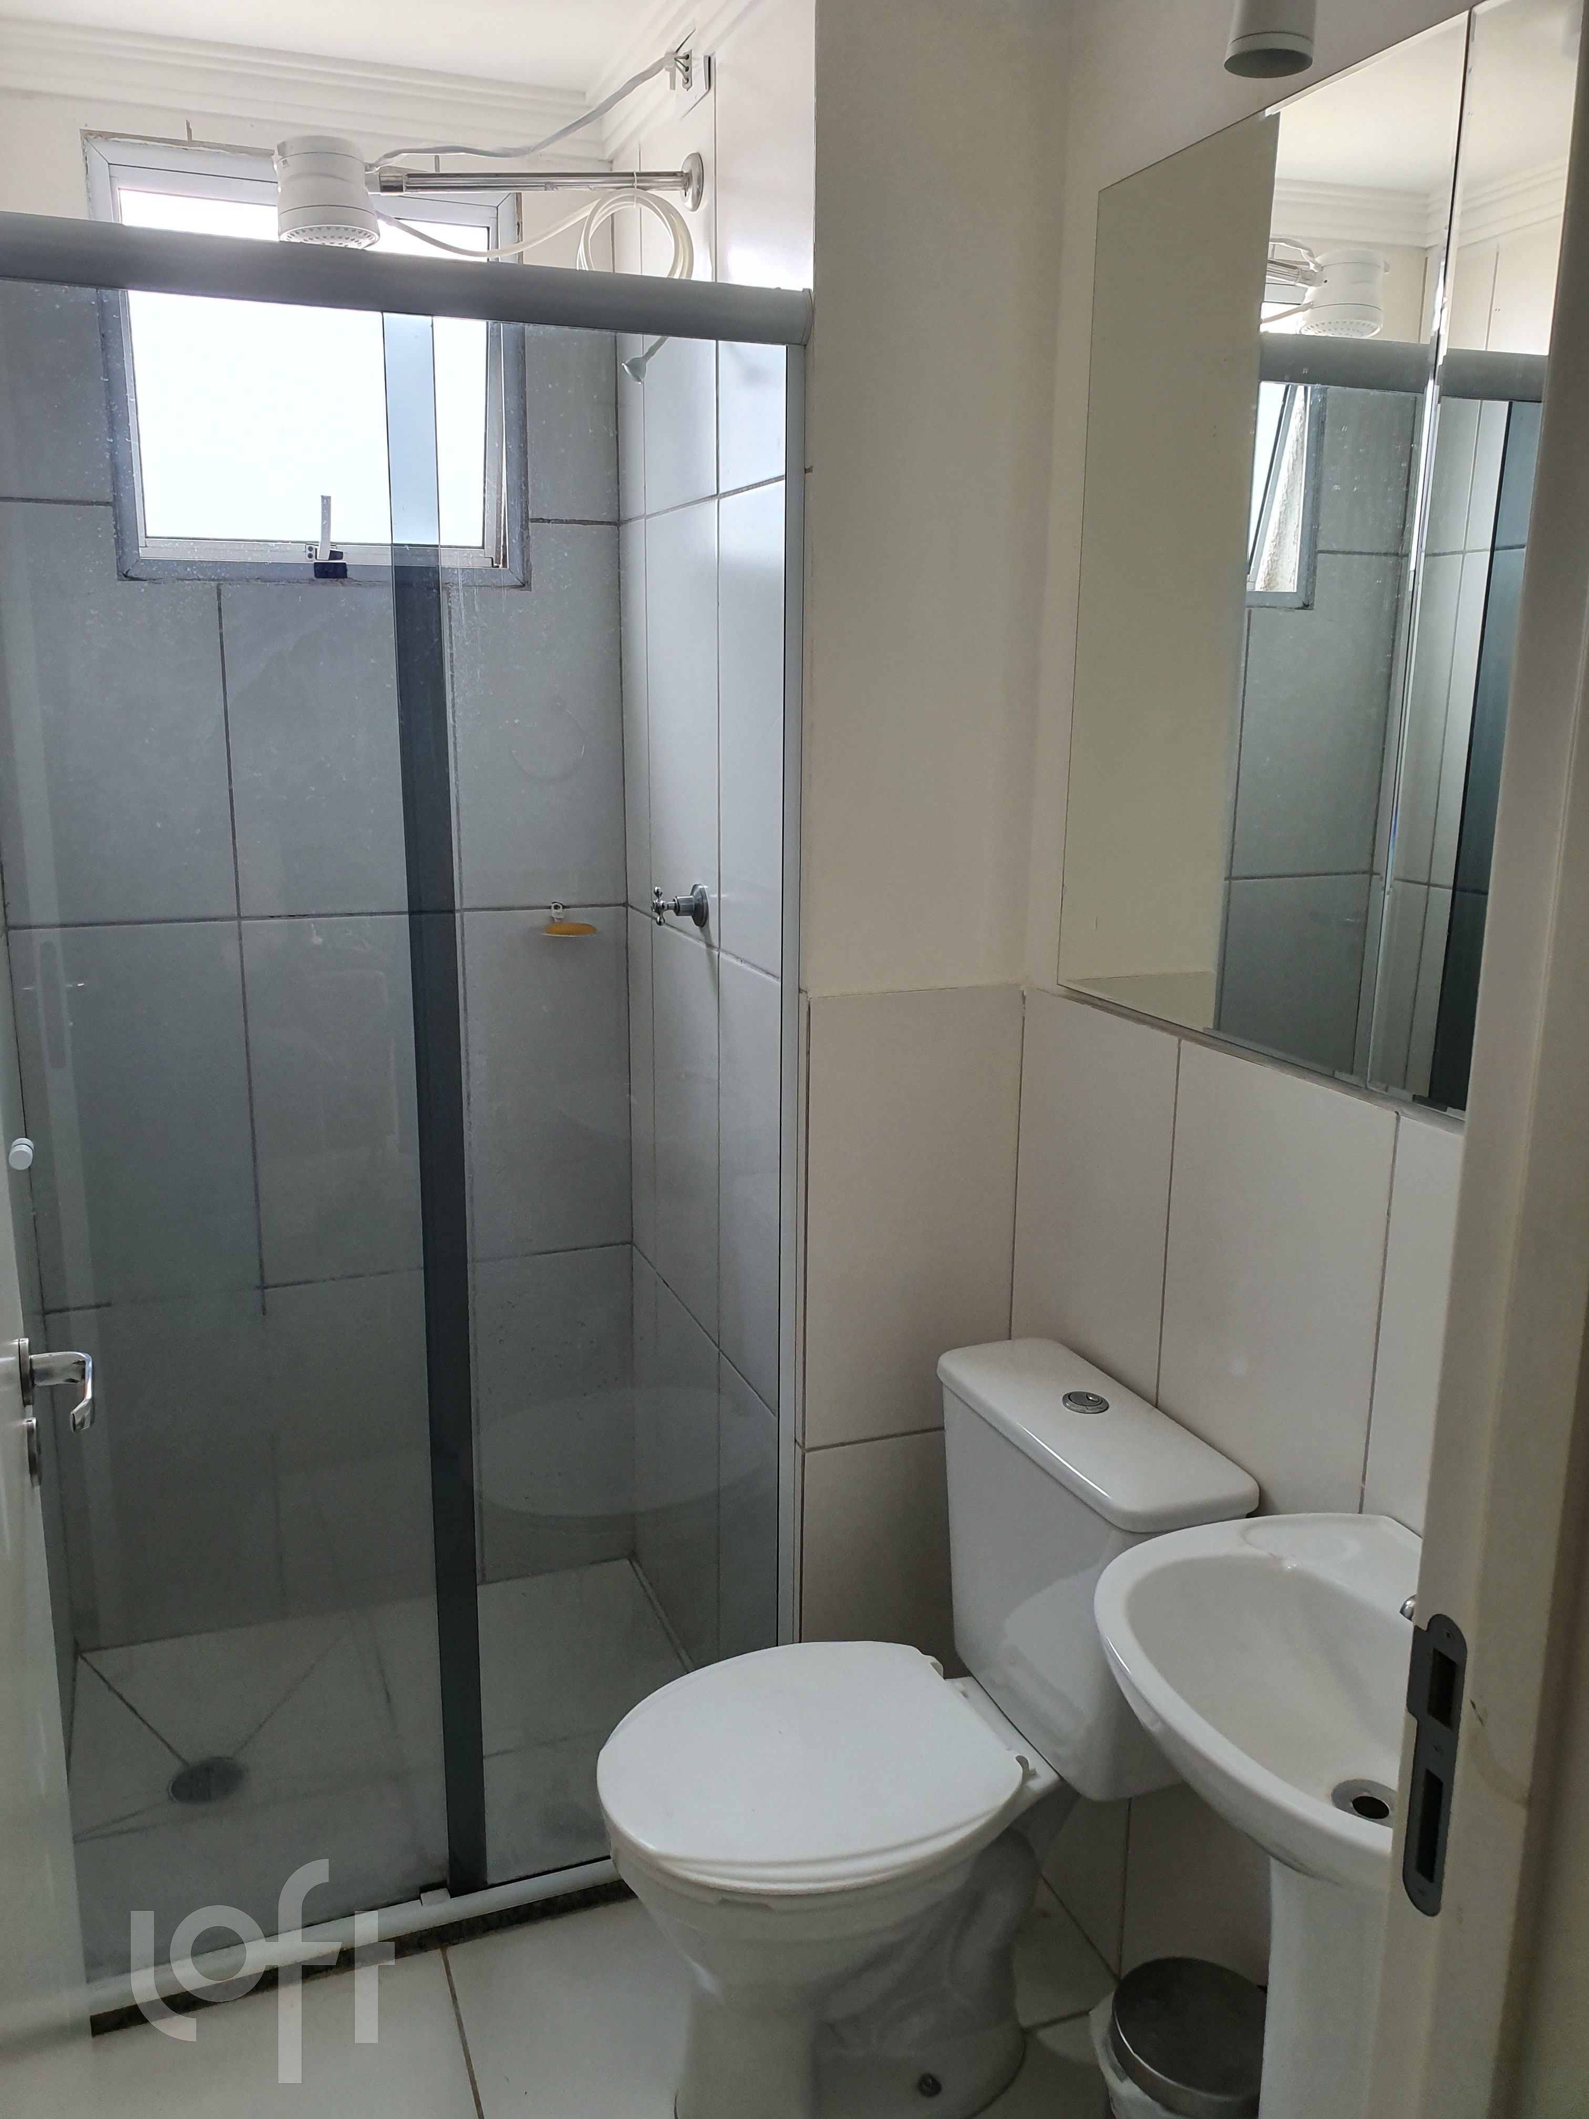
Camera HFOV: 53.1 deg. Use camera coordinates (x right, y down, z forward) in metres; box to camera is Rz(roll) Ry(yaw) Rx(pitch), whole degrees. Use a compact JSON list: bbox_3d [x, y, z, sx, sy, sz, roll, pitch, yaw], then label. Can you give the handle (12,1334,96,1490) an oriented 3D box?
[{"bbox_3d":[-0.518,0.260,1.123,0.055,0.112,0.130,-5,14,-23],"label":"handle"}]

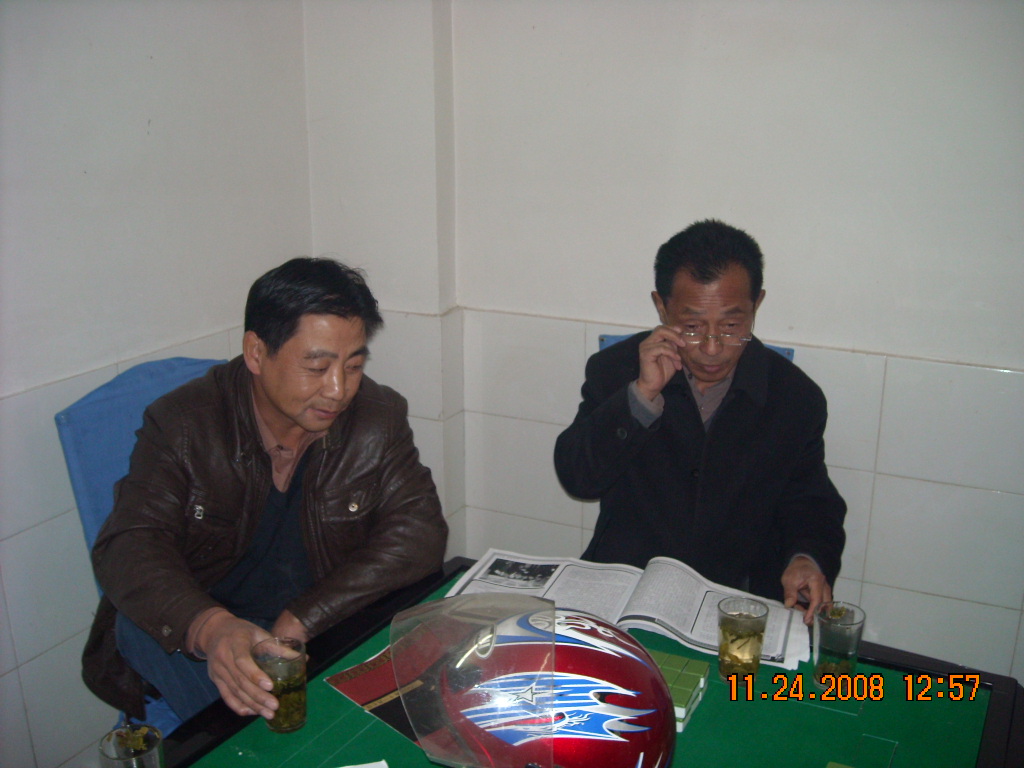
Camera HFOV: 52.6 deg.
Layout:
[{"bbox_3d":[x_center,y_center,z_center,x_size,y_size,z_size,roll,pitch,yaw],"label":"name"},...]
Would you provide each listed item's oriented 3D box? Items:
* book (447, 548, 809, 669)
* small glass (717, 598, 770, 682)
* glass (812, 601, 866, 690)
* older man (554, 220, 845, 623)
[{"bbox_3d":[0.187,0.355,1.710,0.580,0.050,0.240,6,16,23],"label":"book"},{"bbox_3d":[0.336,0.374,1.514,0.073,0.109,0.073,0,15,0],"label":"small glass"},{"bbox_3d":[0.471,0.378,1.494,0.074,0.109,0.074,0,15,0],"label":"glass"},{"bbox_3d":[0.293,0.442,1.744,0.560,1.370,0.720,5,16,18],"label":"older man"}]

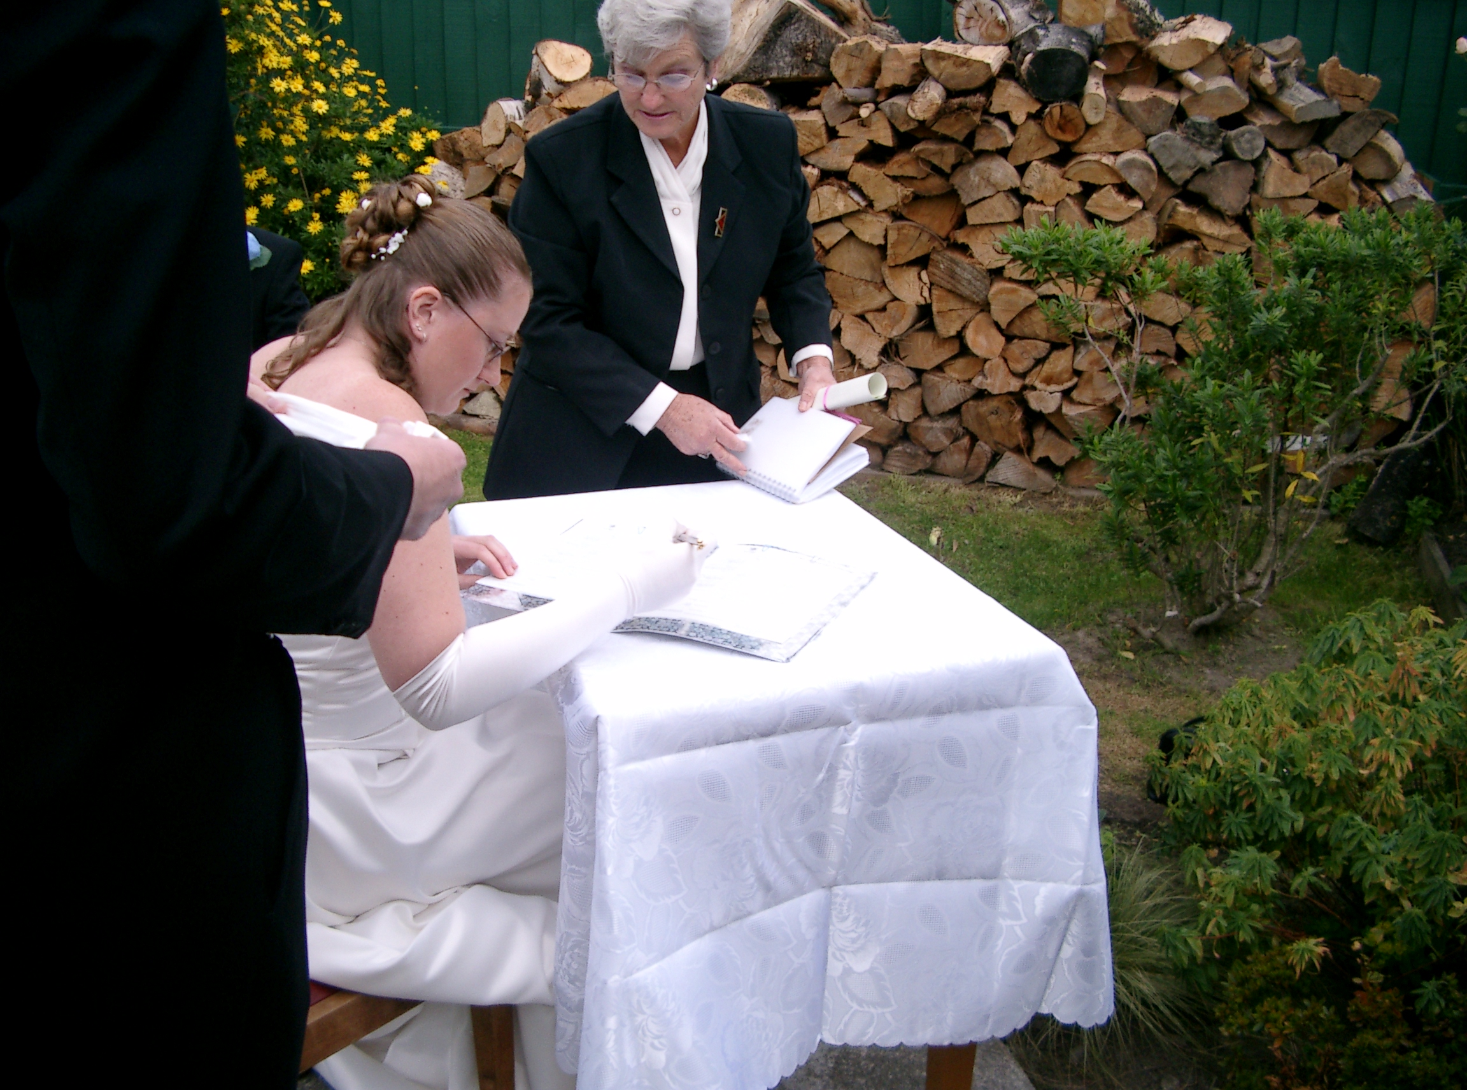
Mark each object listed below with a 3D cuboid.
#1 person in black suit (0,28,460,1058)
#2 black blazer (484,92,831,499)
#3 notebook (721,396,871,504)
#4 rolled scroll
[{"bbox_3d":[-0.475,0.220,1.346,0.470,1.800,0.600,-13,24,-35],"label":"person in black suit"},{"bbox_3d":[-0.130,-0.380,2.520,0.520,0.670,0.400,-3,19,-11],"label":"black blazer"},{"bbox_3d":[0.097,-0.151,2.540,0.155,0.075,0.205,-43,38,-13],"label":"notebook"},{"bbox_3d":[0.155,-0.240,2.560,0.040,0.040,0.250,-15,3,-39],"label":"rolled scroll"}]

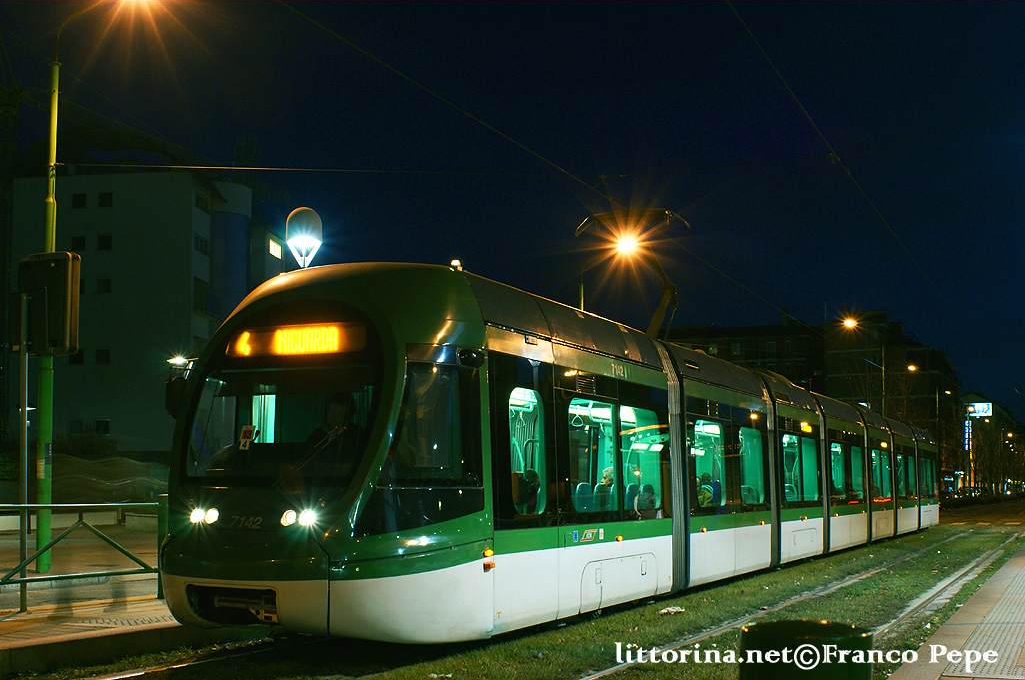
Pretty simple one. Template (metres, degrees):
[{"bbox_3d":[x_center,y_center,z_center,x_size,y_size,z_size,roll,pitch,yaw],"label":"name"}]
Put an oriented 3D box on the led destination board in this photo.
[{"bbox_3d":[-1.746,0.008,9.573,1.300,0.230,0.100,-3,-8,25],"label":"led destination board"}]

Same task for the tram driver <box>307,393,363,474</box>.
[{"bbox_3d":[-1.524,1.100,9.768,0.550,1.300,0.750,-3,-8,25],"label":"tram driver"}]

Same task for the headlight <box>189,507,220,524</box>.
[{"bbox_3d":[-2.348,1.347,9.161,0.280,0.130,0.100,-4,-8,31],"label":"headlight"}]

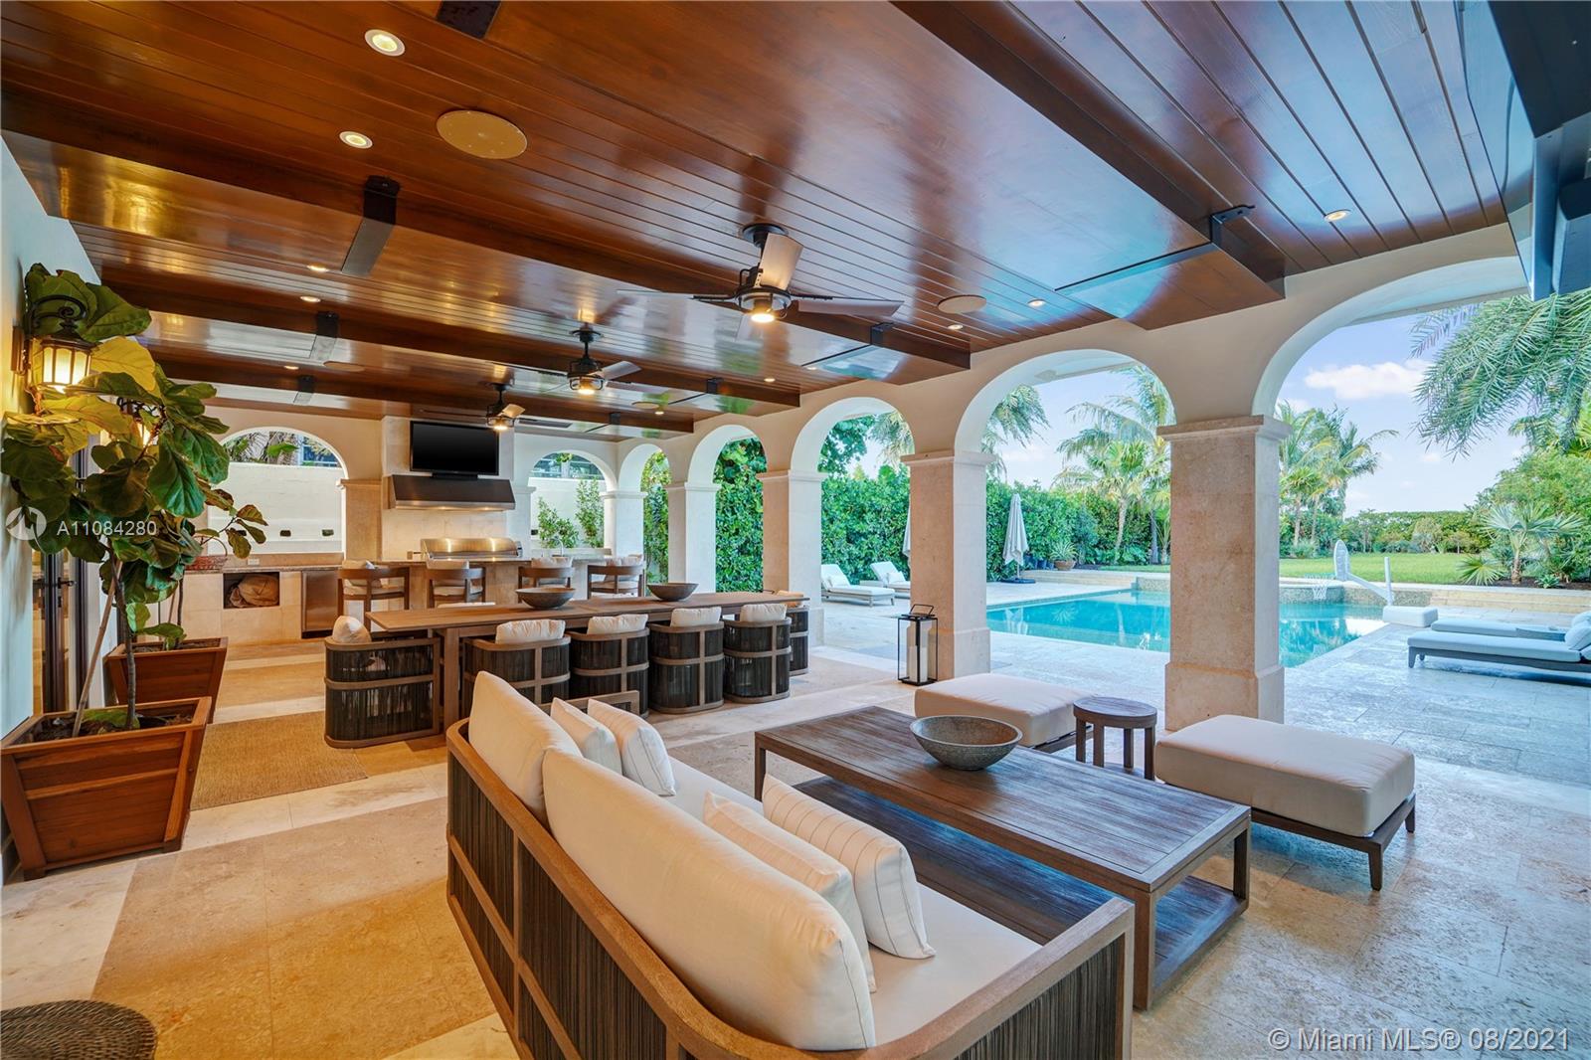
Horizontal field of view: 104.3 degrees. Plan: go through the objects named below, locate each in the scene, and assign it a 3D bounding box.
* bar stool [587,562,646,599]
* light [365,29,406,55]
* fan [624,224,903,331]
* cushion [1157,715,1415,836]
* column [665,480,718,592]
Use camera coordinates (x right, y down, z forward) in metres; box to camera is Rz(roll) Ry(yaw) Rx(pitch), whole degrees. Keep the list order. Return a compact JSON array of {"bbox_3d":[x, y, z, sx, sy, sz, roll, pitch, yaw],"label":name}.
[{"bbox_3d":[-2.070,0.907,7.150,0.620,1.030,0.580,0,0,-21],"label":"bar stool"},{"bbox_3d":[-1.384,-1.635,2.083,0.117,0.025,0.117,0,0,-39],"label":"light"},{"bbox_3d":[-0.185,-1.433,3.470,1.600,0.550,1.600,0,0,-6],"label":"fan"},{"bbox_3d":[2.336,1.129,2.977,0.730,0.200,0.800,0,0,-35],"label":"cushion"},{"bbox_3d":[-1.668,0.352,10.050,0.650,2.175,0.650,0,0,-39],"label":"column"}]

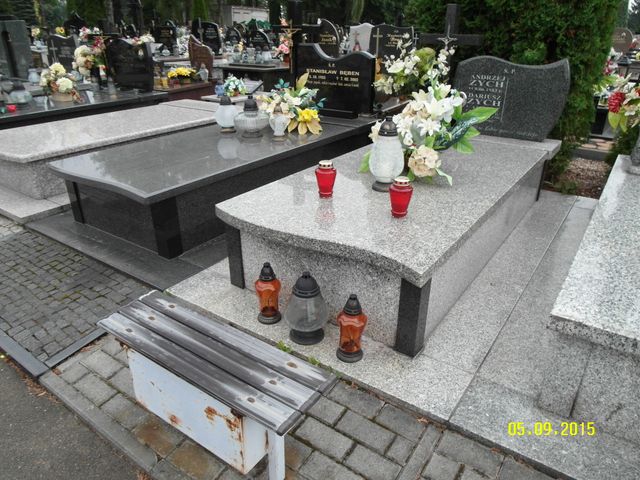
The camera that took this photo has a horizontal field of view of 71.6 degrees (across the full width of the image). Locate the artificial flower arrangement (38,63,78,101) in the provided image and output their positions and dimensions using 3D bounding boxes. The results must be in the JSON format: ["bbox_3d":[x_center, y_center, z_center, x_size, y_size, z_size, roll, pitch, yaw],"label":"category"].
[{"bbox_3d":[-2.941,-1.780,5.000,0.380,0.400,0.340,17,31,30],"label":"artificial flower arrangement"}]

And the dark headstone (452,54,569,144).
[{"bbox_3d":[1.329,-1.008,3.144,0.751,0.535,0.080,17,31,32],"label":"dark headstone"}]

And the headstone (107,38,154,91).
[{"bbox_3d":[-2.405,-2.245,5.665,0.820,0.590,0.100,17,31,30],"label":"headstone"}]

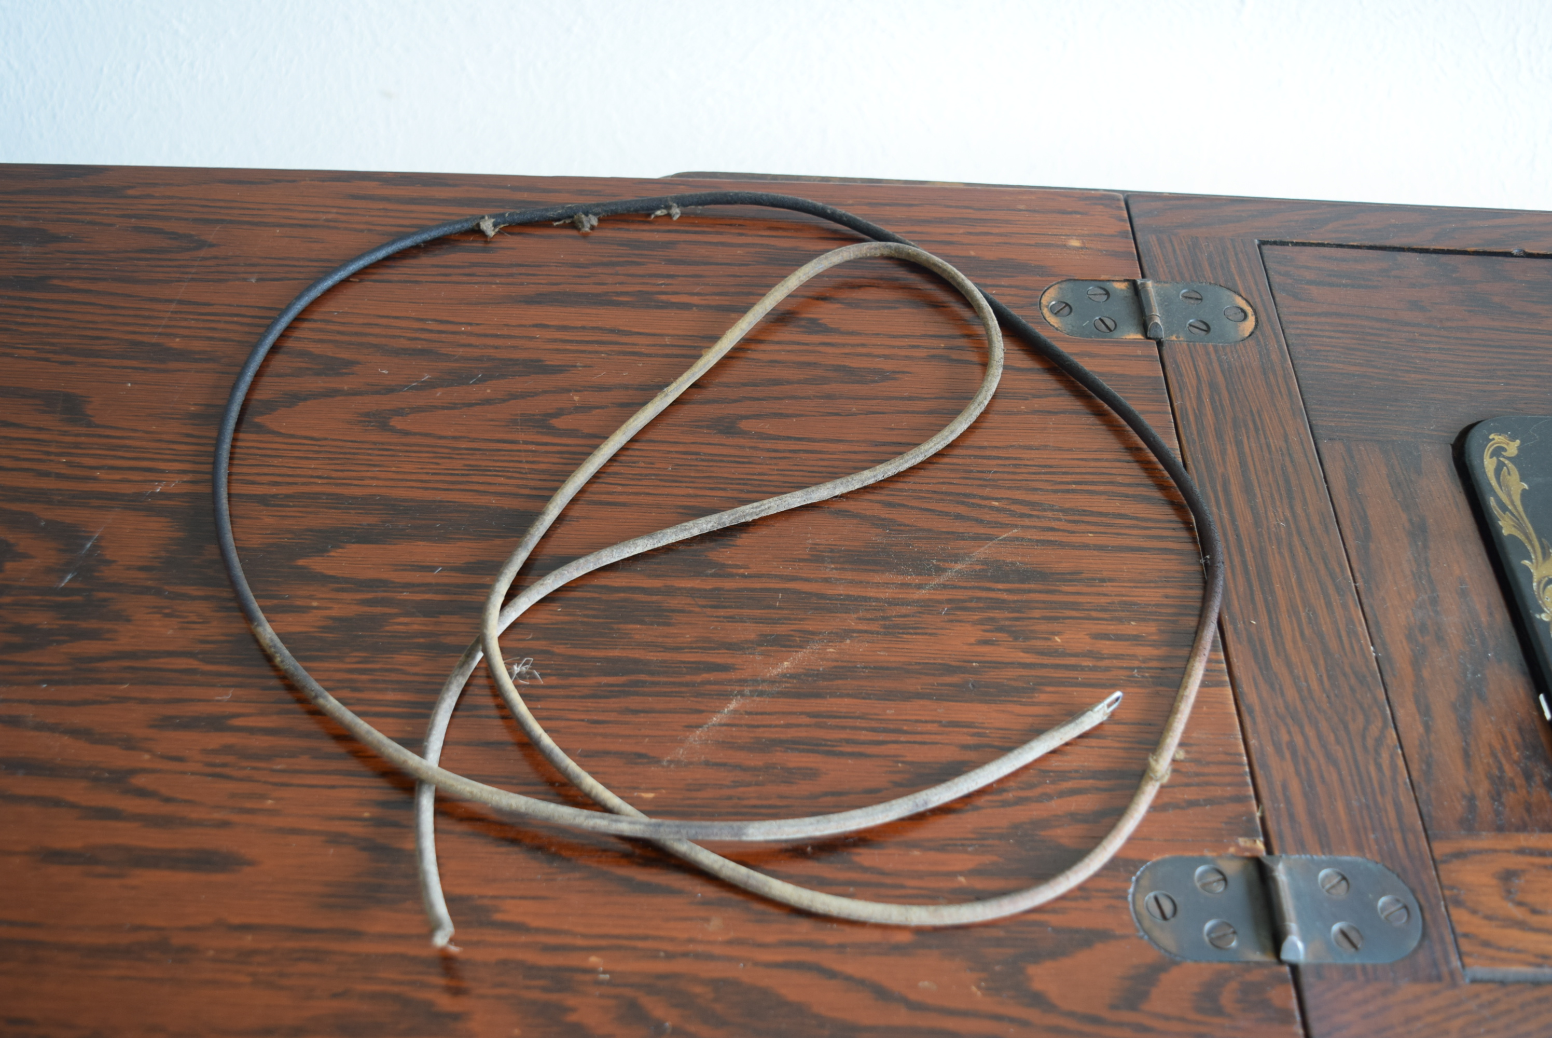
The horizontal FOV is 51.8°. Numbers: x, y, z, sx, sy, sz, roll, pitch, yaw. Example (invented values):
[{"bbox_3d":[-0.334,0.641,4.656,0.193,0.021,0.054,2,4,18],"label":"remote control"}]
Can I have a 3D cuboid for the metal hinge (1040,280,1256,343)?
[{"bbox_3d":[0.138,-0.078,0.591,0.082,0.006,0.031,2,52,-3],"label":"metal hinge"}]

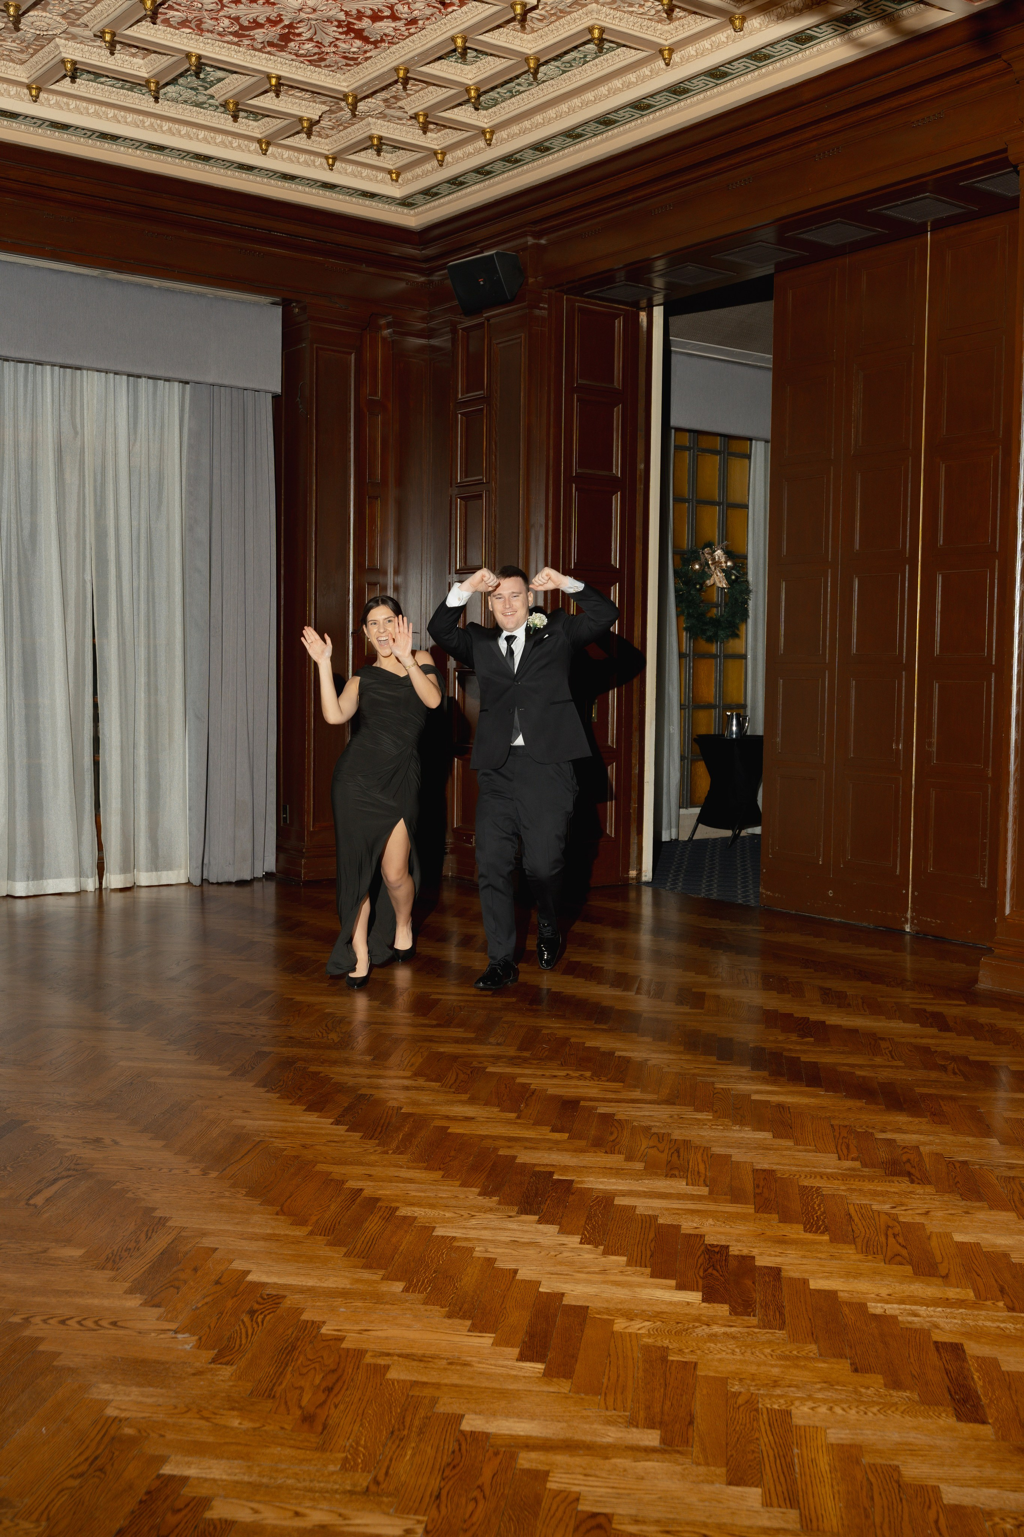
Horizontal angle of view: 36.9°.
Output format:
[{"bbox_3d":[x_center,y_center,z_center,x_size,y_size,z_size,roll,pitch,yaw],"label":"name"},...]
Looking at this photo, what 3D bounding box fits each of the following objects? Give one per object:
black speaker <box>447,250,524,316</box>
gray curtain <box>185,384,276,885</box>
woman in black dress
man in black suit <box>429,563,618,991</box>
[{"bbox_3d":[-0.147,-2.762,8.750,0.370,0.270,0.240,4,24,43],"label":"black speaker"},{"bbox_3d":[-1.727,-0.846,9.455,0.660,3.070,0.180,-2,5,-37],"label":"gray curtain"},{"bbox_3d":[-0.606,0.083,6.680,0.570,1.630,0.620,1,4,3],"label":"woman in black dress"},{"bbox_3d":[0.052,0.016,6.670,0.760,1.780,0.580,1,4,10],"label":"man in black suit"}]

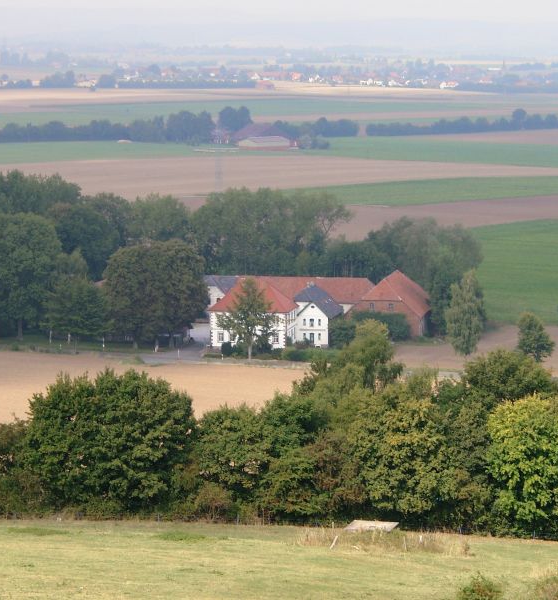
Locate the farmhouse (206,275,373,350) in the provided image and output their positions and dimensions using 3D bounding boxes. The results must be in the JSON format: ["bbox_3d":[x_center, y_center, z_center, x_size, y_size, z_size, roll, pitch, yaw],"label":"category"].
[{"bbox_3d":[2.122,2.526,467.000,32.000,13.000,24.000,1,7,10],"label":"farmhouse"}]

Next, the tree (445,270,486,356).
[{"bbox_3d":[36.072,2.418,447.000,7.700,16.800,7.500,0,7,0],"label":"tree"}]

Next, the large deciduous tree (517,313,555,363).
[{"bbox_3d":[48.501,7.091,437.000,7.500,9.300,7.300,0,7,0],"label":"large deciduous tree"}]

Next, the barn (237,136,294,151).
[{"bbox_3d":[-7.272,-84.307,1245.000,29.000,7.500,15.000,1,7,5],"label":"barn"}]

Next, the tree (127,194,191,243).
[{"bbox_3d":[-29.473,-16.401,570.000,15.700,21.000,15.000,0,7,0],"label":"tree"}]

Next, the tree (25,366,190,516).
[{"bbox_3d":[-16.968,13.982,230.000,16.600,13.800,14.500,0,7,0],"label":"tree"}]

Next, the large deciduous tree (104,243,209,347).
[{"bbox_3d":[-24.581,-1.095,460.000,20.500,21.000,18.500,0,7,0],"label":"large deciduous tree"}]

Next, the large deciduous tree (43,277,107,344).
[{"bbox_3d":[-40.769,2.304,463.000,13.500,13.600,12.500,0,7,0],"label":"large deciduous tree"}]

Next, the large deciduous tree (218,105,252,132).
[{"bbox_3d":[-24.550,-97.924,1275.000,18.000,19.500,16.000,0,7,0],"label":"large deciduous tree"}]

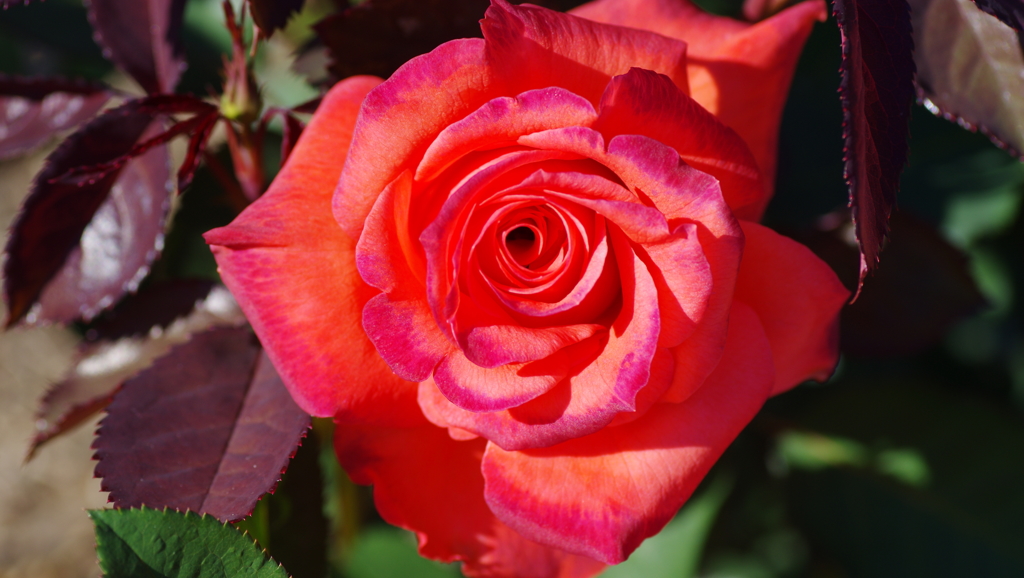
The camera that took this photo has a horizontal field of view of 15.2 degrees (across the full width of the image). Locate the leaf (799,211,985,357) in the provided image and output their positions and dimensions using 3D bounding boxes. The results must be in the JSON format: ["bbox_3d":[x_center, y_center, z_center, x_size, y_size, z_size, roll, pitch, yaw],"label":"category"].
[{"bbox_3d":[0.071,-0.001,0.725,0.040,0.008,0.028,6,66,0],"label":"leaf"}]

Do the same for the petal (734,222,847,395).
[{"bbox_3d":[0.044,0.002,0.655,0.029,0.032,0.015,3,-6,-6],"label":"petal"}]

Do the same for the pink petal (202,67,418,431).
[{"bbox_3d":[-0.031,-0.007,0.648,0.043,0.058,0.021,2,-5,6],"label":"pink petal"}]

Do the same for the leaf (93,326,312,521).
[{"bbox_3d":[-0.054,0.025,0.662,0.035,0.009,0.046,13,68,6],"label":"leaf"}]

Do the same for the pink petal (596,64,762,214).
[{"bbox_3d":[0.028,-0.021,0.640,0.031,0.021,0.023,38,90,4],"label":"pink petal"}]

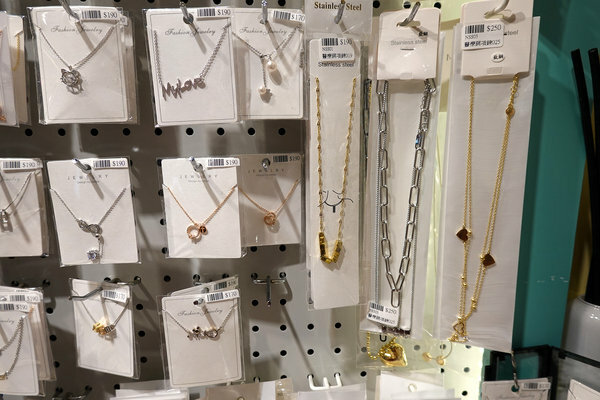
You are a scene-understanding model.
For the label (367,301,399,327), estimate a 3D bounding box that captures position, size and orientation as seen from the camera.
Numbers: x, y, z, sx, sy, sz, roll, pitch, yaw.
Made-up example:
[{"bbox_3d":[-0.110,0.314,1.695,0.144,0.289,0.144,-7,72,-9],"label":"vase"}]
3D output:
[{"bbox_3d":[0.071,0.097,0.340,0.026,0.017,0.001,9,5,8],"label":"label"}]

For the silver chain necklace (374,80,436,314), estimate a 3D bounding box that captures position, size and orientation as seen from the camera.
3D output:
[{"bbox_3d":[0.082,0.001,0.321,0.045,0.188,0.010,0,10,0],"label":"silver chain necklace"}]

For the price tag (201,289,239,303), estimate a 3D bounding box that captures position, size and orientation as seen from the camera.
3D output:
[{"bbox_3d":[-0.057,0.072,0.298,0.026,0.007,0.001,-4,17,-14],"label":"price tag"}]

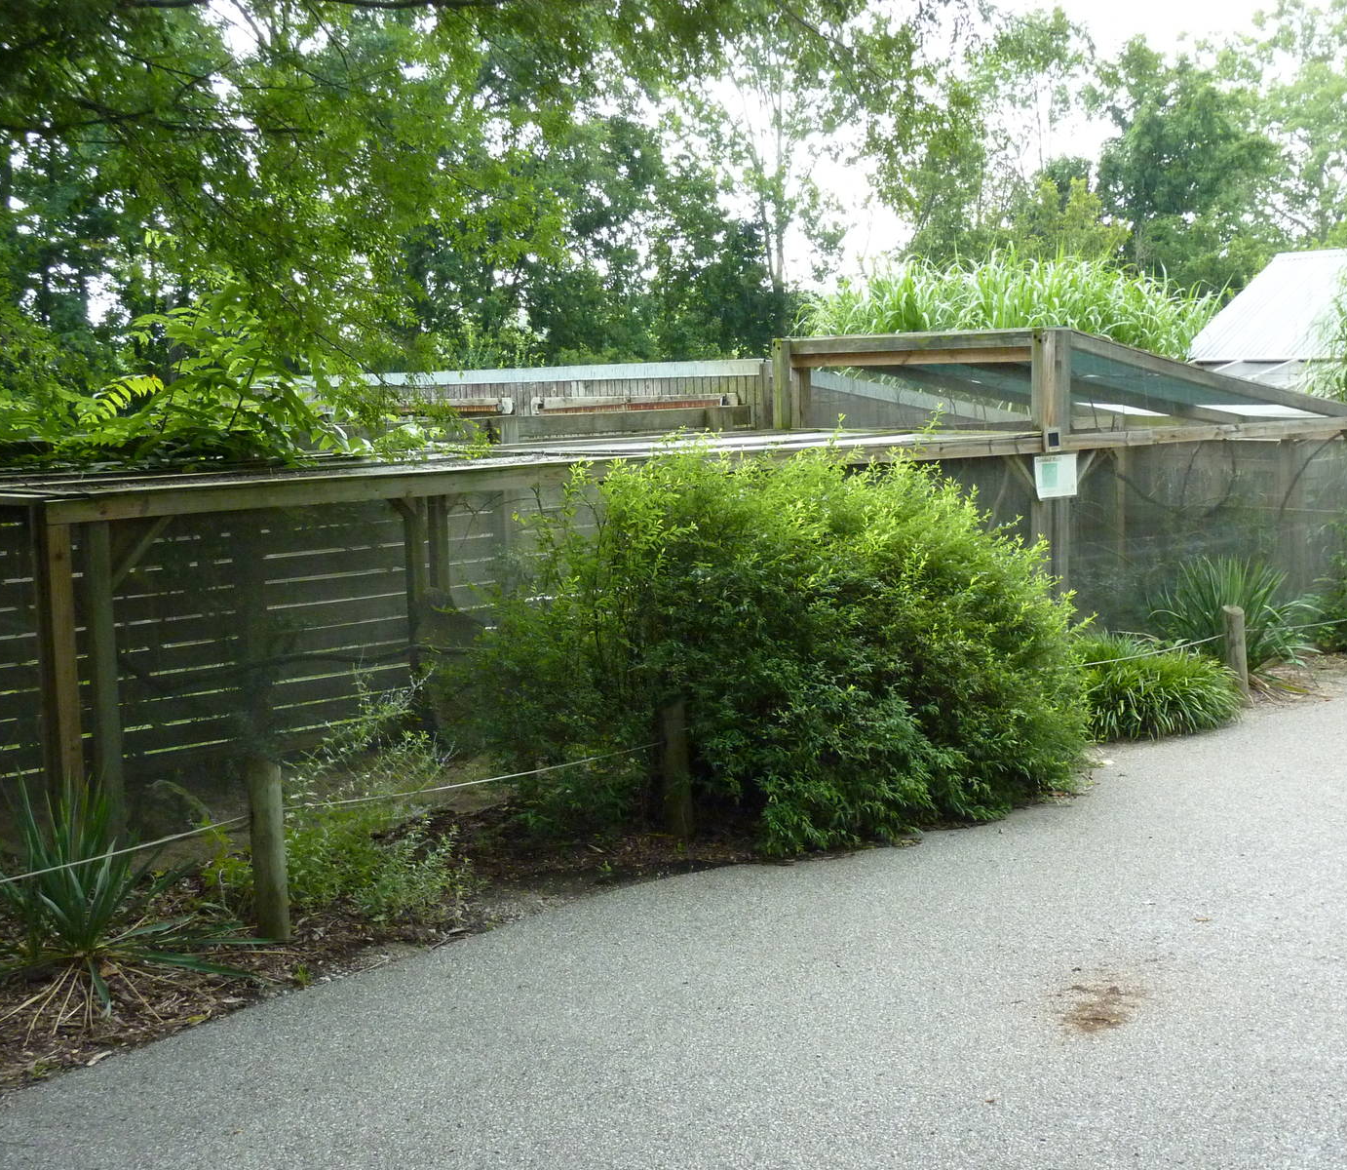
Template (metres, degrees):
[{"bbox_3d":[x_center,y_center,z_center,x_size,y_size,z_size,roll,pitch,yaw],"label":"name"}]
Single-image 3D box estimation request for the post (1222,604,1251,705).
[{"bbox_3d":[3.017,0.365,9.650,0.105,0.540,0.105,-2,5,0],"label":"post"}]

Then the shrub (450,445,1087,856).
[{"bbox_3d":[0.409,0.155,7.700,2.500,1.470,2.150,-2,5,0],"label":"shrub"}]

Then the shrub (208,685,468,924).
[{"bbox_3d":[-1.146,0.731,6.150,0.870,0.700,0.720,-2,5,-6],"label":"shrub"}]

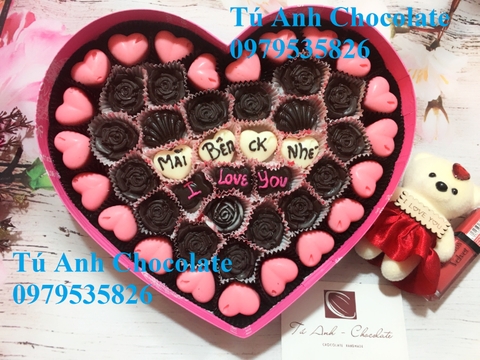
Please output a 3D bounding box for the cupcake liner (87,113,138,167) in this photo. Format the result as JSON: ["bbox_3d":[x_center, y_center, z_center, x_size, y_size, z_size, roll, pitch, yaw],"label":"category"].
[{"bbox_3d":[-0.090,-0.029,0.291,0.034,0.019,0.034,0,86,0],"label":"cupcake liner"}]

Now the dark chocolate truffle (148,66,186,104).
[{"bbox_3d":[-0.057,-0.074,0.319,0.029,0.016,0.029,-1,82,-1],"label":"dark chocolate truffle"}]

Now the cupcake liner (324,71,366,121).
[{"bbox_3d":[0.082,-0.064,0.319,0.036,0.020,0.041,2,82,0],"label":"cupcake liner"}]

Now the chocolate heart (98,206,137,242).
[{"bbox_3d":[-0.092,0.030,0.307,0.032,0.013,0.026,34,83,4],"label":"chocolate heart"}]

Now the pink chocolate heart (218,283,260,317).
[{"bbox_3d":[0.000,0.085,0.283,0.029,0.013,0.025,-5,84,-2],"label":"pink chocolate heart"}]

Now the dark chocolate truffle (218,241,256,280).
[{"bbox_3d":[-0.002,0.061,0.305,0.031,0.016,0.031,0,84,0],"label":"dark chocolate truffle"}]

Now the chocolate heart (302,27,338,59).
[{"bbox_3d":[0.065,-0.111,0.324,0.030,0.014,0.027,4,84,0],"label":"chocolate heart"}]

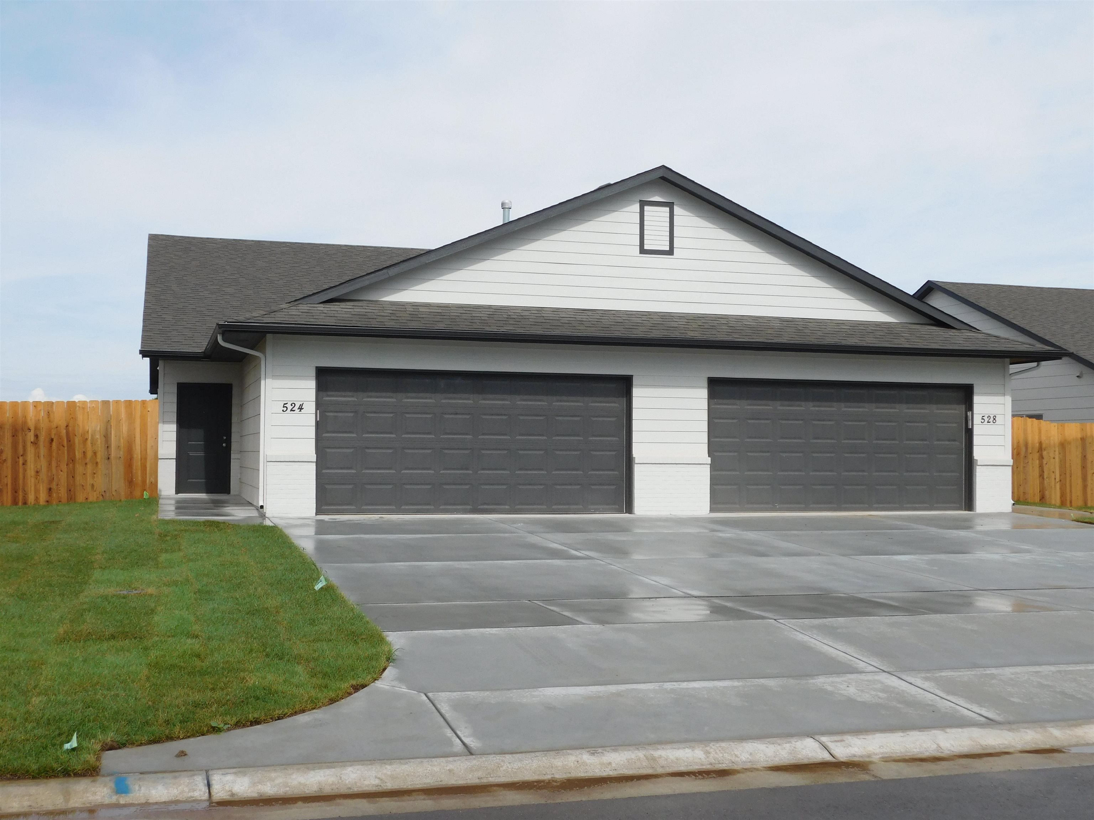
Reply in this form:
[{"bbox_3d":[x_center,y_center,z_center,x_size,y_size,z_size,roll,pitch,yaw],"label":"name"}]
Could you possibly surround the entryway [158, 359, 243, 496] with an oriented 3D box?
[{"bbox_3d":[-6.488,0.331,23.701,1.500,2.550,0.300,1,-3,-17],"label":"entryway"}]

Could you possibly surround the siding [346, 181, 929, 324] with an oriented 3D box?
[{"bbox_3d":[1.822,-2.692,20.638,10.120,2.210,0.200,1,-3,-17],"label":"siding"}]

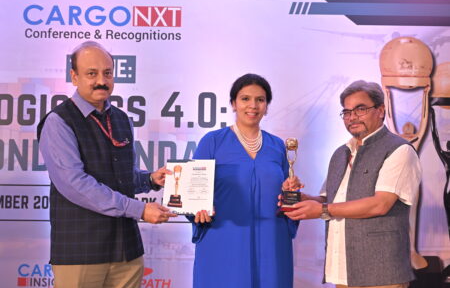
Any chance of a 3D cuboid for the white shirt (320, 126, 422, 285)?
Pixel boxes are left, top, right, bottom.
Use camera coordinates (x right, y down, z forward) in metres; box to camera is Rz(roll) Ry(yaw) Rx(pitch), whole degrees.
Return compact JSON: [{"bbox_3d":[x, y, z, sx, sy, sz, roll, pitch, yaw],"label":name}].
[{"bbox_3d":[0.620,0.253,2.480,0.350,0.645,0.470,0,1,-33],"label":"white shirt"}]

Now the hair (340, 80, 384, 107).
[{"bbox_3d":[0.583,-0.193,2.460,0.172,0.155,0.205,-4,3,40],"label":"hair"}]

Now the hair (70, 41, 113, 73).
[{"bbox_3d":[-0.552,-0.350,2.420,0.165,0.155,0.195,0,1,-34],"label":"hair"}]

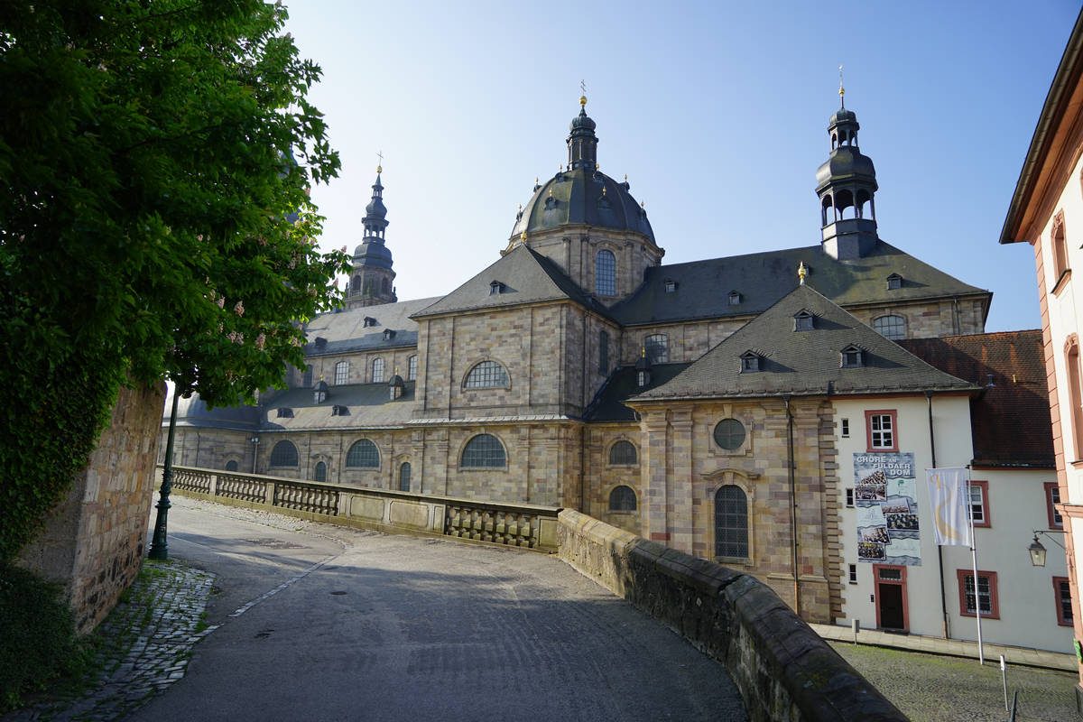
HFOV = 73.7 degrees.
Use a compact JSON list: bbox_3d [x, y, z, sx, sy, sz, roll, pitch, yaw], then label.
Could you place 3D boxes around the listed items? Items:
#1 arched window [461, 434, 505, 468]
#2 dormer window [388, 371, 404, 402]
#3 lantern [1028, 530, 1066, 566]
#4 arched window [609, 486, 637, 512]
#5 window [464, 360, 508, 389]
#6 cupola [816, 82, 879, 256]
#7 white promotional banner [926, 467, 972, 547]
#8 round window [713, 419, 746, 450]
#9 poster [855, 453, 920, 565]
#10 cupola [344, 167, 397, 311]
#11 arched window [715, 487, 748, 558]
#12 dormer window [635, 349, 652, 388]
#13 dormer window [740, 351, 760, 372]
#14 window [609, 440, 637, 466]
[{"bbox_3d":[-4.942,7.753,62.442,4.615,2.905,0.450,-4,-12,28],"label":"arched window"},{"bbox_3d":[-15.230,2.697,76.113,1.100,2.900,1.200,-4,-12,28],"label":"dormer window"},{"bbox_3d":[16.376,6.064,23.317,1.099,1.203,0.540,-4,-10,29],"label":"lantern"},{"bbox_3d":[6.498,10.857,57.028,2.340,1.980,0.400,-4,-10,29],"label":"arched window"},{"bbox_3d":[-4.835,1.224,63.949,4.606,2.596,0.450,-4,-12,28],"label":"window"},{"bbox_3d":[28.075,-17.667,66.604,5.337,18.463,5.337,-4,-10,29],"label":"cupola"},{"bbox_3d":[16.844,6.038,29.868,1.408,3.118,0.300,-4,-10,29],"label":"white promotional banner"},{"bbox_3d":[10.617,4.129,40.569,1.806,1.742,0.350,-4,-12,28],"label":"round window"},{"bbox_3d":[17.178,7.318,35.963,2.766,5.391,0.100,-4,-12,28],"label":"poster"},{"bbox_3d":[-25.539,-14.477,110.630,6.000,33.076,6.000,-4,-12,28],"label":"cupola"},{"bbox_3d":[9.811,8.267,37.185,1.693,3.696,0.400,-4,-10,29],"label":"arched window"},{"bbox_3d":[8.920,0.664,62.487,1.336,3.478,1.600,-4,-10,29],"label":"dormer window"},{"bbox_3d":[11.400,0.077,39.181,1.051,1.205,1.150,-4,-10,29],"label":"dormer window"},{"bbox_3d":[6.844,7.667,59.925,2.526,2.118,0.400,-4,-12,28],"label":"window"}]

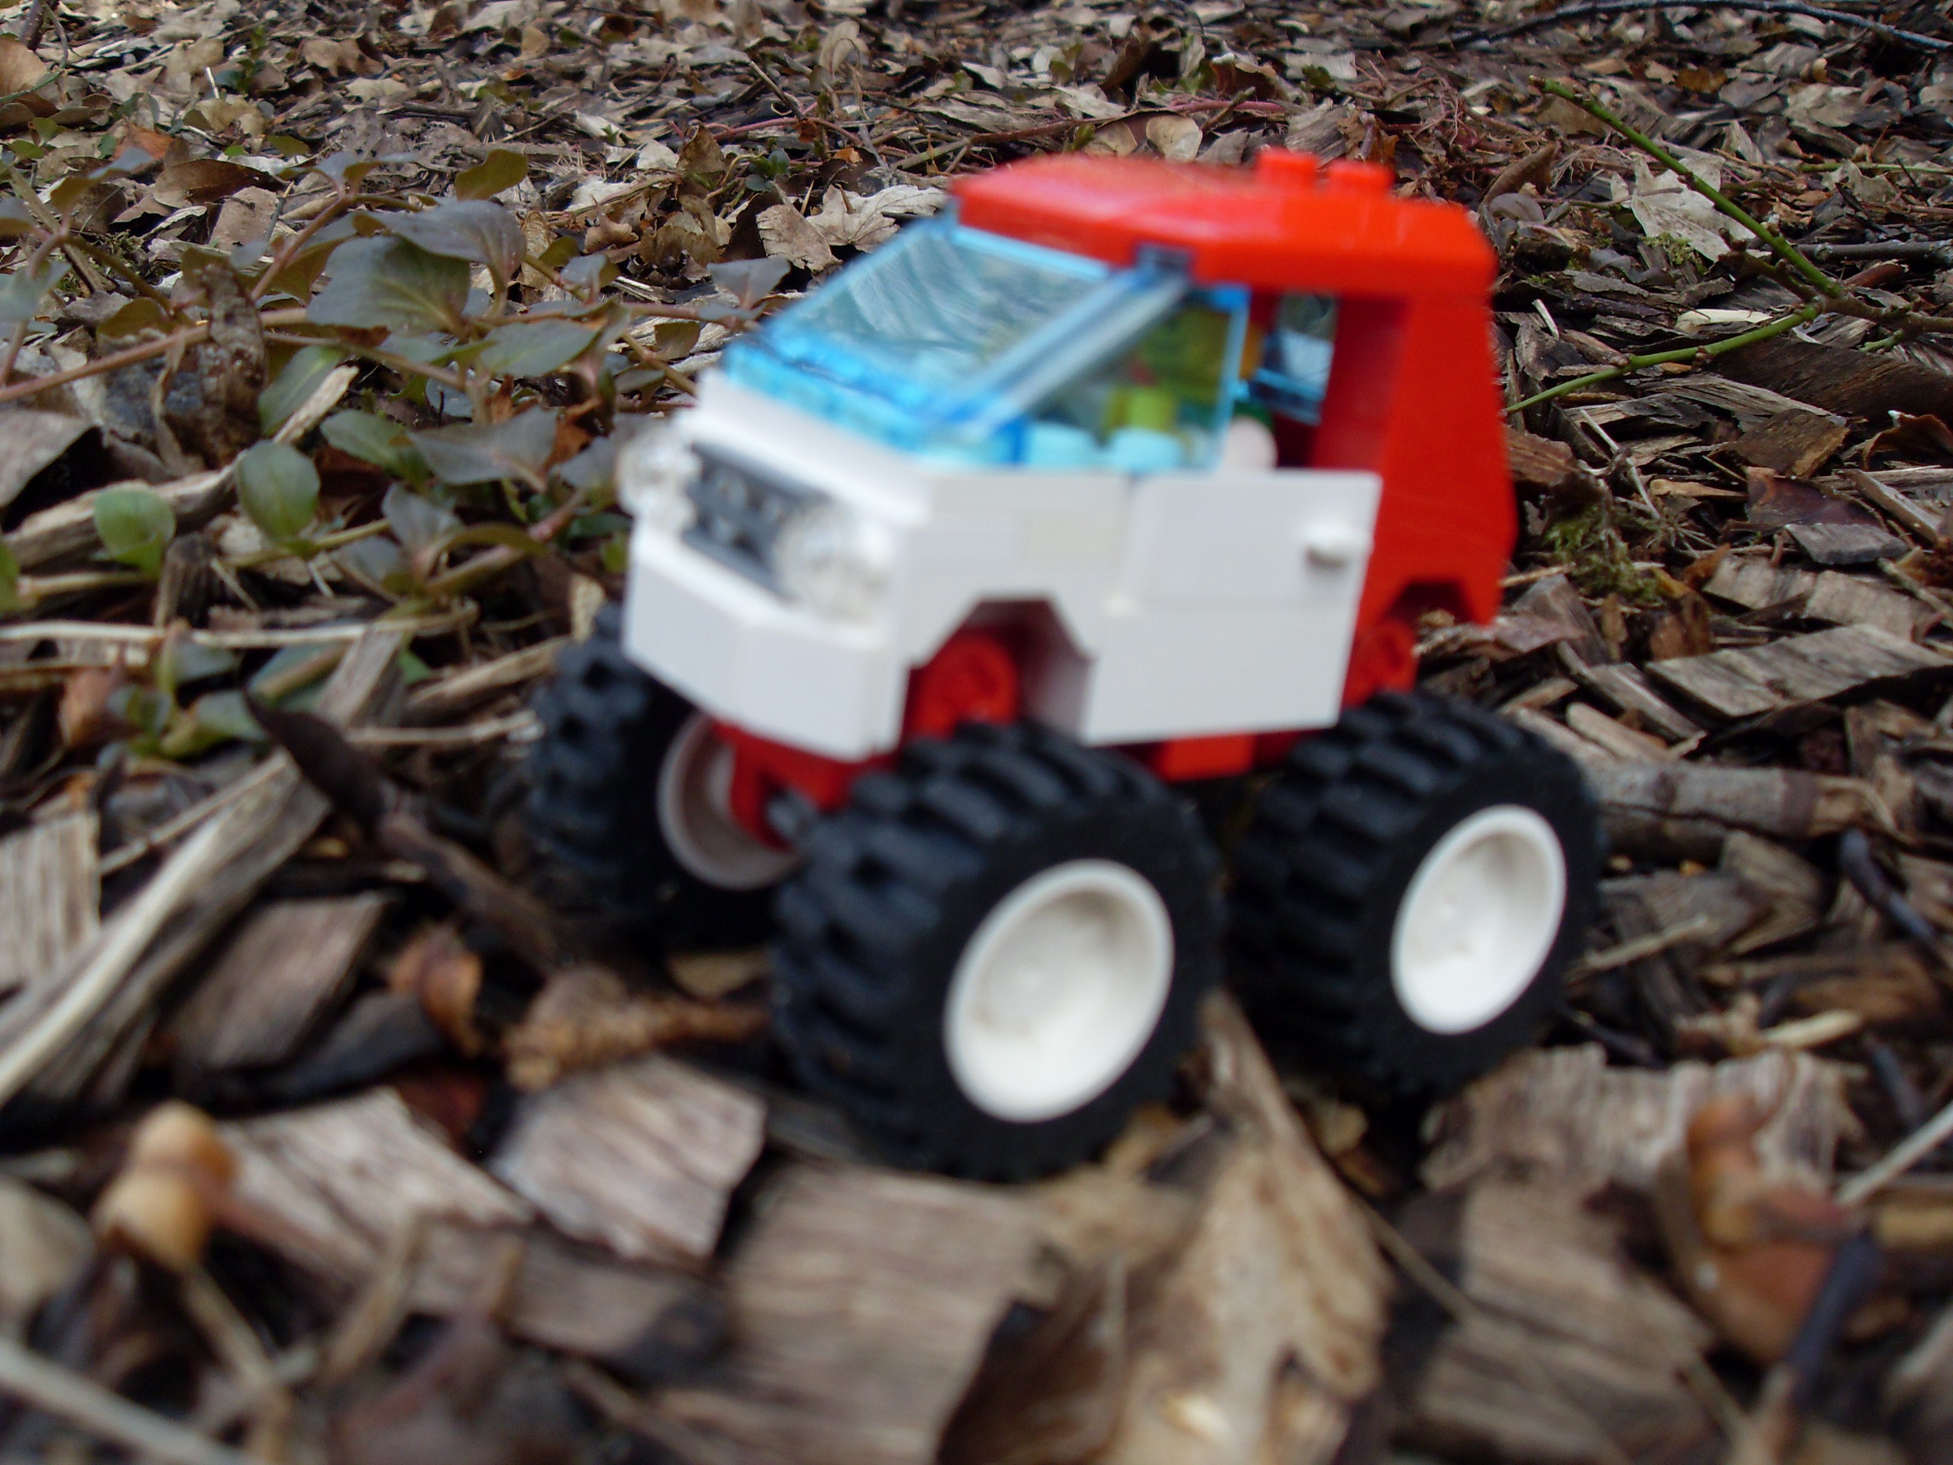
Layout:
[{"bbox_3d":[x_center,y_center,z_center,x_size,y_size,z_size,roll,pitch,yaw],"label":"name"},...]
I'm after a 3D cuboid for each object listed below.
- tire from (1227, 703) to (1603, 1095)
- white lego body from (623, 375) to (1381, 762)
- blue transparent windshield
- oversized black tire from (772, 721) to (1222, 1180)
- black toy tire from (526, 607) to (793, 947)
[{"bbox_3d":[0.035,0.012,0.164,0.030,0.030,0.014,-5,21,-34],"label":"tire"},{"bbox_3d":[0.001,-0.013,0.156,0.046,0.020,0.033,-5,21,-34],"label":"white lego body"},{"bbox_3d":[-0.001,-0.028,0.149,0.024,0.013,0.032,-5,21,-34],"label":"blue transparent windshield"},{"bbox_3d":[0.002,0.015,0.141,0.030,0.030,0.014,-5,21,-34],"label":"oversized black tire"},{"bbox_3d":[-0.021,0.002,0.174,0.030,0.030,0.014,-5,21,-34],"label":"black toy tire"}]

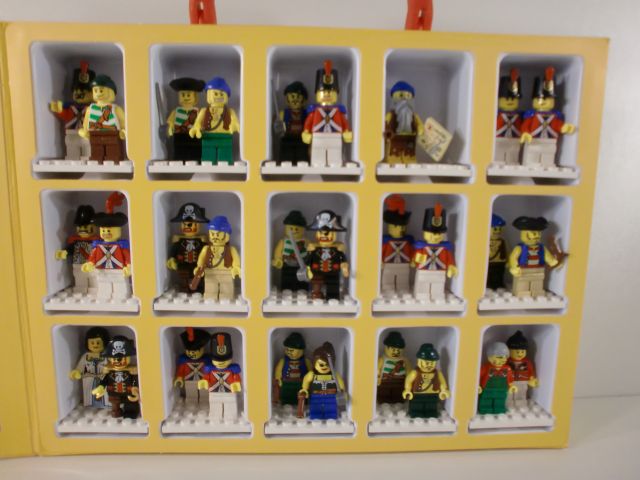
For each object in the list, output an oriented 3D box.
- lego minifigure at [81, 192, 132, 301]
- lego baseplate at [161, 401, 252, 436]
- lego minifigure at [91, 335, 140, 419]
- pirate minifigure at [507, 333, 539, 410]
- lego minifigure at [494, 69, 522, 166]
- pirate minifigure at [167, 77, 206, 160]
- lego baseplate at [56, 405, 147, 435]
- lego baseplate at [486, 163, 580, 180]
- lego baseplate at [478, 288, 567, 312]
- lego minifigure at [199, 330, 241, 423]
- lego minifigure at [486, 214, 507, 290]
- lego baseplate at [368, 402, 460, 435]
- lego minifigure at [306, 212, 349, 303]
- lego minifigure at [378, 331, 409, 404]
[{"bbox_3d":[-0.110,0.004,0.253,0.026,0.057,0.015,0,10,-2],"label":"lego minifigure"},{"bbox_3d":[-0.061,0.098,0.272,0.048,0.005,0.032,0,10,-2],"label":"lego baseplate"},{"bbox_3d":[-0.107,0.075,0.259,0.025,0.045,0.018,0,10,-2],"label":"lego minifigure"},{"bbox_3d":[0.116,0.074,0.277,0.022,0.046,0.014,0,9,-2],"label":"pirate minifigure"},{"bbox_3d":[0.102,-0.065,0.259,0.026,0.053,0.015,0,10,-2],"label":"lego minifigure"},{"bbox_3d":[-0.070,-0.062,0.253,0.025,0.045,0.017,0,10,-2],"label":"pirate minifigure"},{"bbox_3d":[-0.117,0.099,0.275,0.048,0.005,0.032,0,10,-2],"label":"lego baseplate"},{"bbox_3d":[0.107,-0.037,0.258,0.048,0.005,0.032,0,10,-2],"label":"lego baseplate"},{"bbox_3d":[0.105,0.031,0.267,0.048,0.005,0.032,0,10,-2],"label":"lego baseplate"},{"bbox_3d":[-0.054,0.074,0.260,0.023,0.049,0.016,0,9,-2],"label":"lego minifigure"},{"bbox_3d":[0.098,0.007,0.272,0.025,0.044,0.015,0,10,-2],"label":"lego minifigure"},{"bbox_3d":[0.050,0.099,0.276,0.048,0.005,0.032,0,10,-2],"label":"lego baseplate"},{"bbox_3d":[0.004,0.009,0.252,0.022,0.048,0.014,0,9,-2],"label":"lego minifigure"},{"bbox_3d":[0.042,0.075,0.283,0.025,0.042,0.016,0,10,-2],"label":"lego minifigure"}]

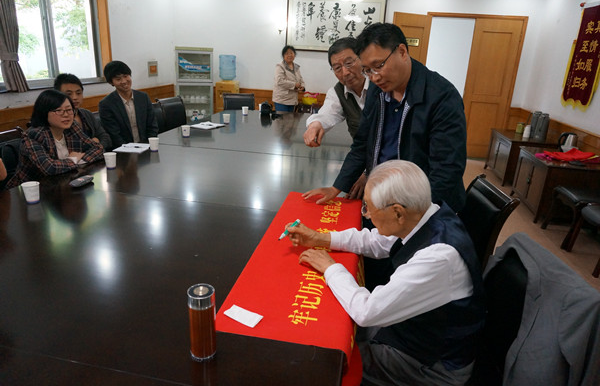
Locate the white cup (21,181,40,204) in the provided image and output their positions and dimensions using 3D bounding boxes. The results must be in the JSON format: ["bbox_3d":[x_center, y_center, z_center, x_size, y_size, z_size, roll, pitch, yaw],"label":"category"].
[{"bbox_3d":[-1.297,0.005,1.937,0.074,0.090,0.074,2,19,-1],"label":"white cup"}]

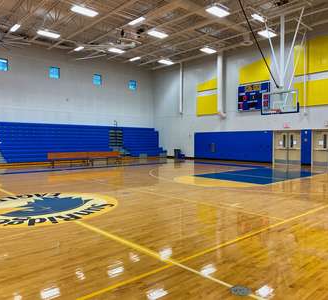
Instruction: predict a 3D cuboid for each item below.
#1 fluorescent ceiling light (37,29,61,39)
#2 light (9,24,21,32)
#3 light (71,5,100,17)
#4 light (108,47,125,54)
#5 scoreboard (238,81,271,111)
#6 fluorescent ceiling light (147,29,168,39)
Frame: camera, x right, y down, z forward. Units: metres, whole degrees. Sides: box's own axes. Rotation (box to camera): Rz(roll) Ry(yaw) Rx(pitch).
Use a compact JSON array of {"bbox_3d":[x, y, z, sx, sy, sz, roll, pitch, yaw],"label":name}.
[{"bbox_3d":[-7.388,-7.420,19.198,1.250,0.120,0.500,-1,2,-43],"label":"fluorescent ceiling light"},{"bbox_3d":[-9.053,-7.418,18.264,0.320,0.120,1.270,-1,2,-43],"label":"light"},{"bbox_3d":[-4.196,-7.332,15.834,1.250,0.120,0.520,-1,2,-43],"label":"light"},{"bbox_3d":[-3.611,-7.524,22.646,1.220,0.120,0.500,-1,2,-43],"label":"light"},{"bbox_3d":[6.626,-3.967,22.410,0.180,1.890,2.551,-1,2,-43],"label":"scoreboard"},{"bbox_3d":[-0.410,-7.435,19.255,1.270,0.120,0.520,-1,2,-43],"label":"fluorescent ceiling light"}]

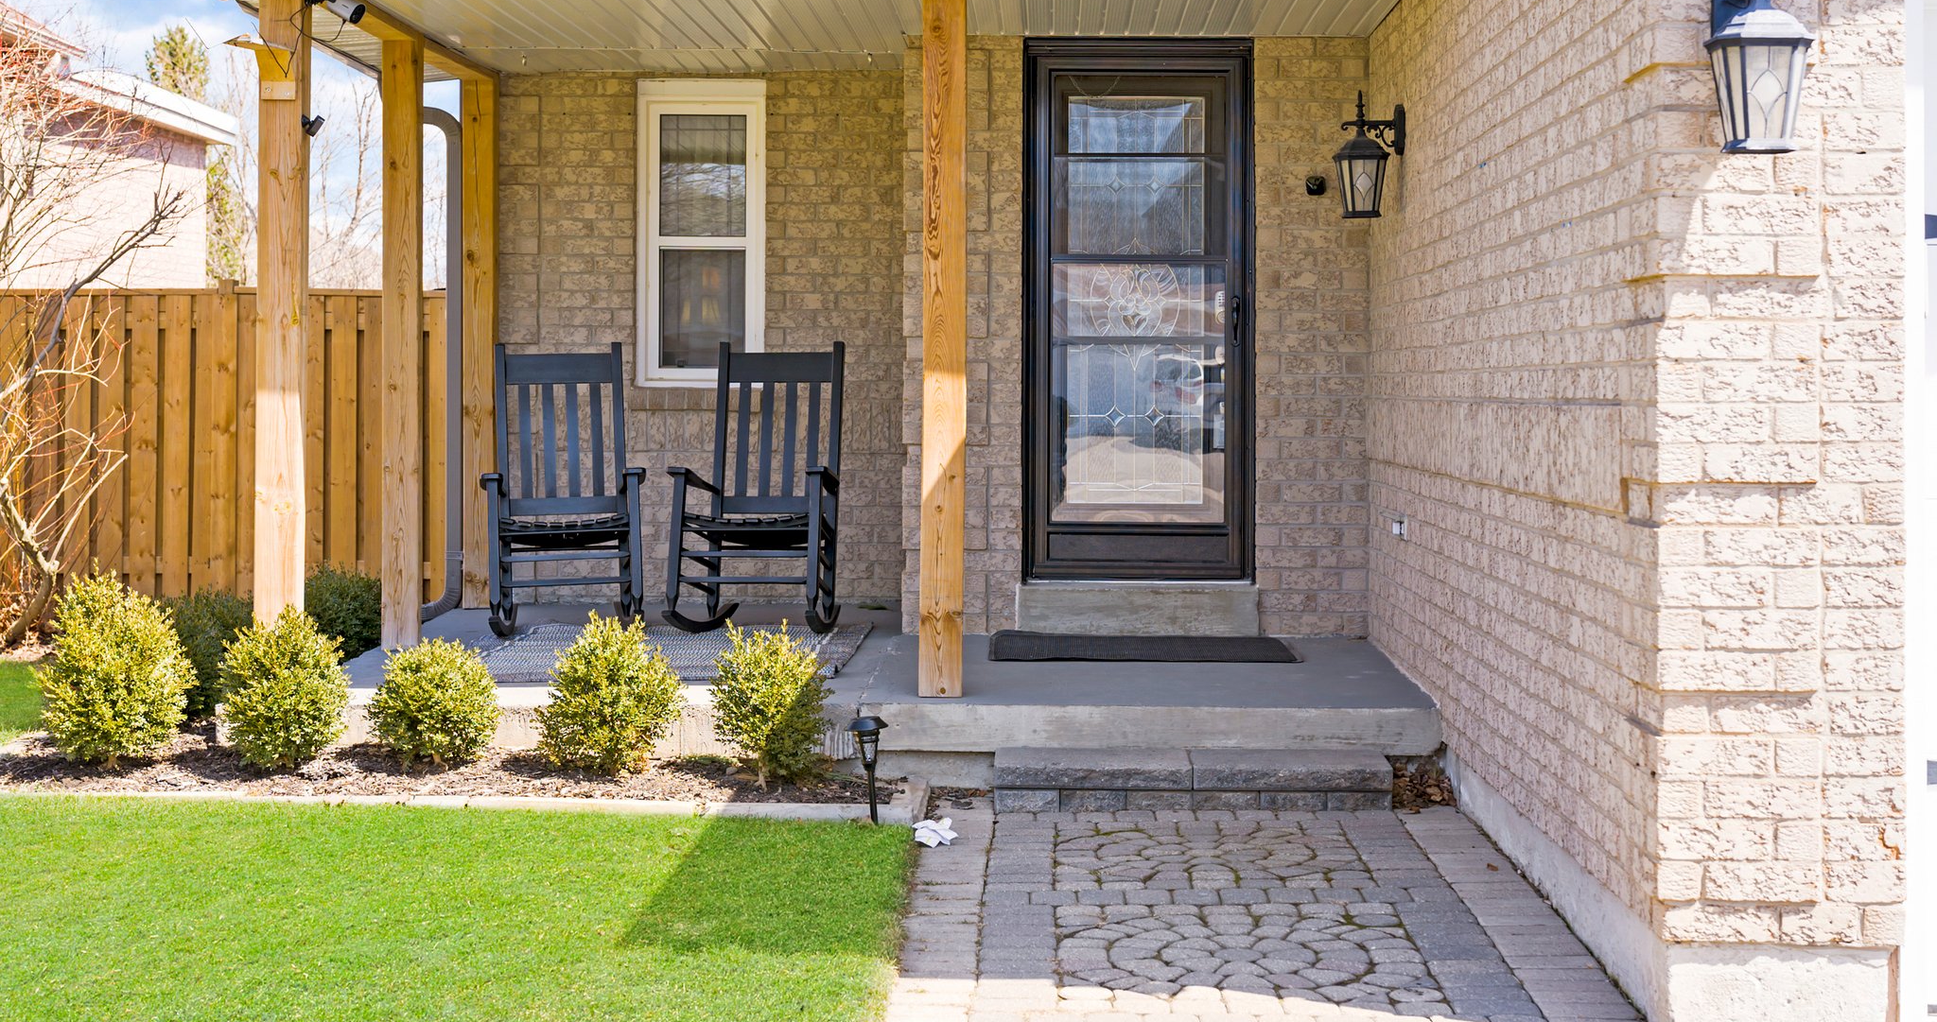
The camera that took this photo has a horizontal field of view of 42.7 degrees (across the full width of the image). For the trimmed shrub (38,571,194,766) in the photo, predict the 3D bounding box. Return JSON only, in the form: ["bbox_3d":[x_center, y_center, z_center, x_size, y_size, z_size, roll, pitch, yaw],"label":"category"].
[{"bbox_3d":[-2.652,0.492,7.700,0.480,0.600,0.470,0,2,2],"label":"trimmed shrub"}]

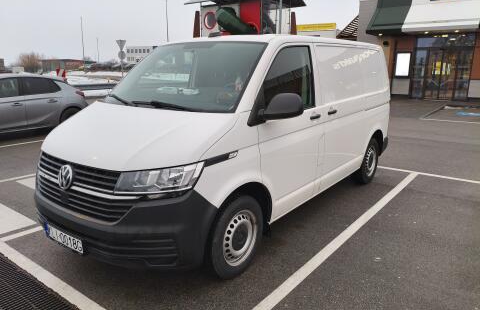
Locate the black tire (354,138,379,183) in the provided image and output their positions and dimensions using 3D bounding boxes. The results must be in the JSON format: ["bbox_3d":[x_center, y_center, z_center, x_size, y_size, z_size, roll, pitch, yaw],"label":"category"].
[{"bbox_3d":[1.783,0.072,5.137,0.215,0.670,0.670,11,18,36],"label":"black tire"}]

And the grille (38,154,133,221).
[{"bbox_3d":[-1.188,0.197,2.593,1.110,0.350,0.190,11,18,36],"label":"grille"}]

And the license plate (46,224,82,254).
[{"bbox_3d":[-1.272,0.598,2.587,0.520,0.114,0.025,11,18,36],"label":"license plate"}]

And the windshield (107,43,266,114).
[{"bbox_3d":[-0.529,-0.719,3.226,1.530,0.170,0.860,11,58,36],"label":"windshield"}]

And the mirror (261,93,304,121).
[{"bbox_3d":[0.309,-0.363,2.719,0.270,0.210,0.190,11,18,36],"label":"mirror"}]

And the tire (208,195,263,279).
[{"bbox_3d":[-0.062,0.626,2.837,0.215,0.670,0.670,11,18,36],"label":"tire"}]

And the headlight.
[{"bbox_3d":[-0.545,0.155,2.374,0.510,0.235,0.380,11,18,36],"label":"headlight"}]

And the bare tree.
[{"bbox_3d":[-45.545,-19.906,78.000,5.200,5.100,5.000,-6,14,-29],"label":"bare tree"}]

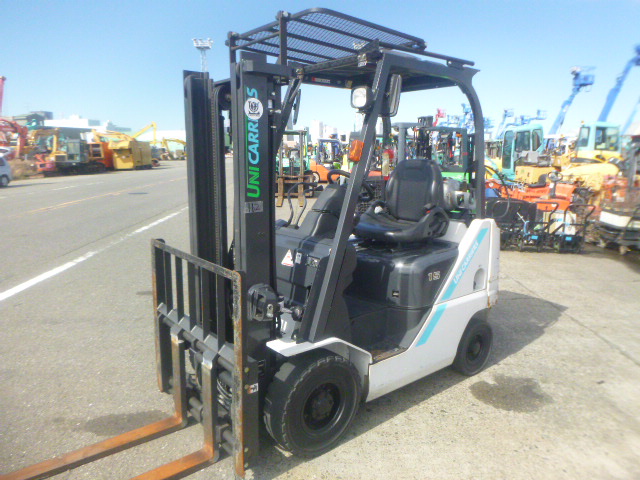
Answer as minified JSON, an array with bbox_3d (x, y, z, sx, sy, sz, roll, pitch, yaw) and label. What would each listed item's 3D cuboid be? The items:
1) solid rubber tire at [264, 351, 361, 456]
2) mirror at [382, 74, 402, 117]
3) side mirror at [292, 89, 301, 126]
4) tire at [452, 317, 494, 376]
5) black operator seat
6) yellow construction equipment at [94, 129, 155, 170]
[{"bbox_3d":[-0.021,0.872,2.520,0.560,0.560,0.175,-8,13,-37],"label":"solid rubber tire"},{"bbox_3d":[0.374,-0.791,2.538,0.140,0.220,0.040,3,1,19],"label":"mirror"},{"bbox_3d":[-0.156,-0.929,3.240,0.040,0.225,0.140,9,10,-6],"label":"side mirror"},{"bbox_3d":[1.093,0.771,3.371,0.436,0.436,0.135,-8,13,-37],"label":"tire"},{"bbox_3d":[0.590,-0.298,3.358,0.580,0.570,0.520,-8,13,-37],"label":"black operator seat"},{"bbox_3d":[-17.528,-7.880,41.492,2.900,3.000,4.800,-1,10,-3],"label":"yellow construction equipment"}]

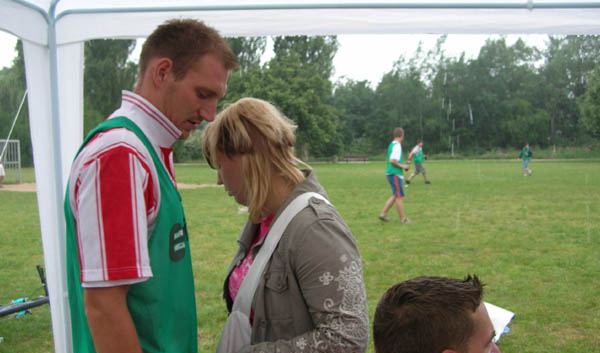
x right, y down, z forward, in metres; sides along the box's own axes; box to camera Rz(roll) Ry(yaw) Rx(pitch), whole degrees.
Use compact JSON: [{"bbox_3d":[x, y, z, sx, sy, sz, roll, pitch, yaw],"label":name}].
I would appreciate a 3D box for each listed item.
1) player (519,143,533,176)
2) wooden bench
[{"bbox_3d":[11.212,-0.835,31.000,0.650,1.670,0.450,-2,3,-21],"label":"player"},{"bbox_3d":[5.101,-1.609,57.000,2.100,0.840,0.600,-1,2,3],"label":"wooden bench"}]

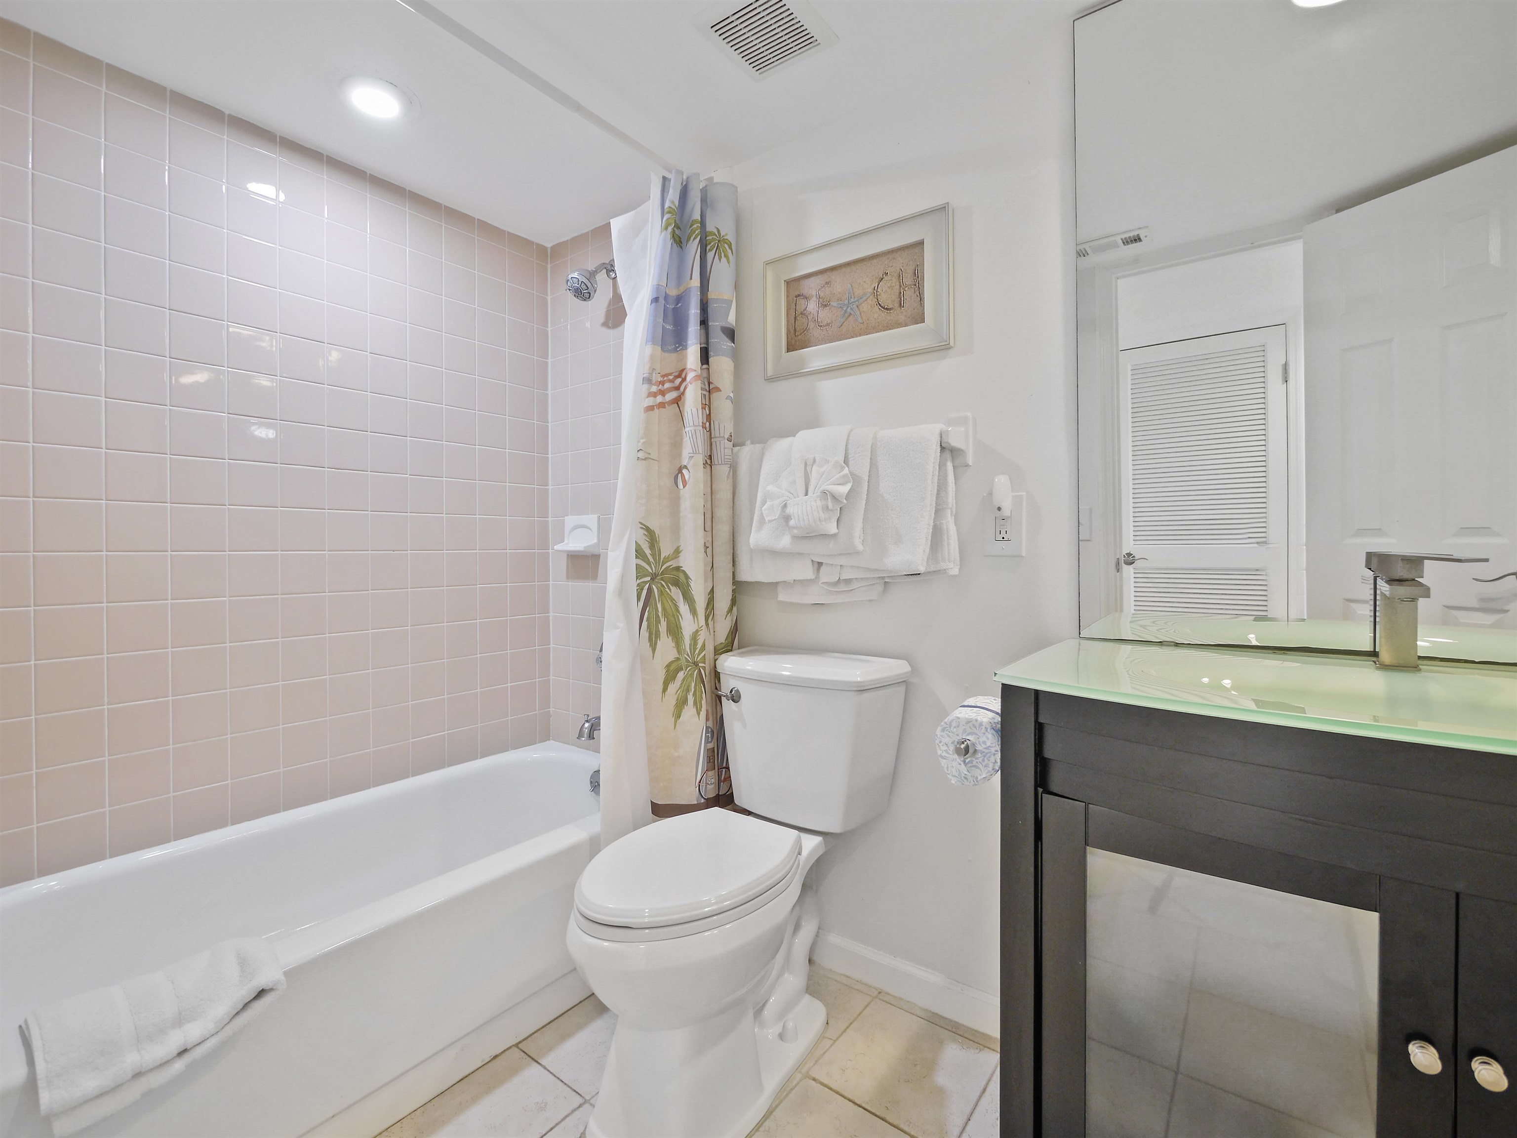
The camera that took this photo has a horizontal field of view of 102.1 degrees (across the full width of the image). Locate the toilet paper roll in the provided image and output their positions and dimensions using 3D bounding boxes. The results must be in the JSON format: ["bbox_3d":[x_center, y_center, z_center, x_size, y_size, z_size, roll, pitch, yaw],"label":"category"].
[{"bbox_3d":[0.391,0.310,1.097,0.117,0.117,0.120,1,2,36],"label":"toilet paper roll"}]

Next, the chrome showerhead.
[{"bbox_3d":[-0.506,-0.883,1.879,0.090,0.143,0.180,1,2,36],"label":"chrome showerhead"}]

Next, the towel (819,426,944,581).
[{"bbox_3d":[0.274,-0.144,1.359,0.278,0.316,0.100,1,2,36],"label":"towel"}]

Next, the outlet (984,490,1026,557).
[{"bbox_3d":[0.507,-0.091,1.271,0.083,0.131,0.018,1,2,36],"label":"outlet"}]

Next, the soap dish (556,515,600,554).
[{"bbox_3d":[-0.615,-0.115,2.062,0.173,0.133,0.065,1,2,36],"label":"soap dish"}]

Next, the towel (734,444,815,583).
[{"bbox_3d":[0.048,-0.141,1.537,0.229,0.350,0.090,1,2,36],"label":"towel"}]

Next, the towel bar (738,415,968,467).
[{"bbox_3d":[0.191,-0.280,1.450,0.591,0.114,0.095,1,2,36],"label":"towel bar"}]

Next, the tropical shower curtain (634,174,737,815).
[{"bbox_3d":[-0.184,-0.181,1.634,0.191,1.690,0.244,1,2,36],"label":"tropical shower curtain"}]

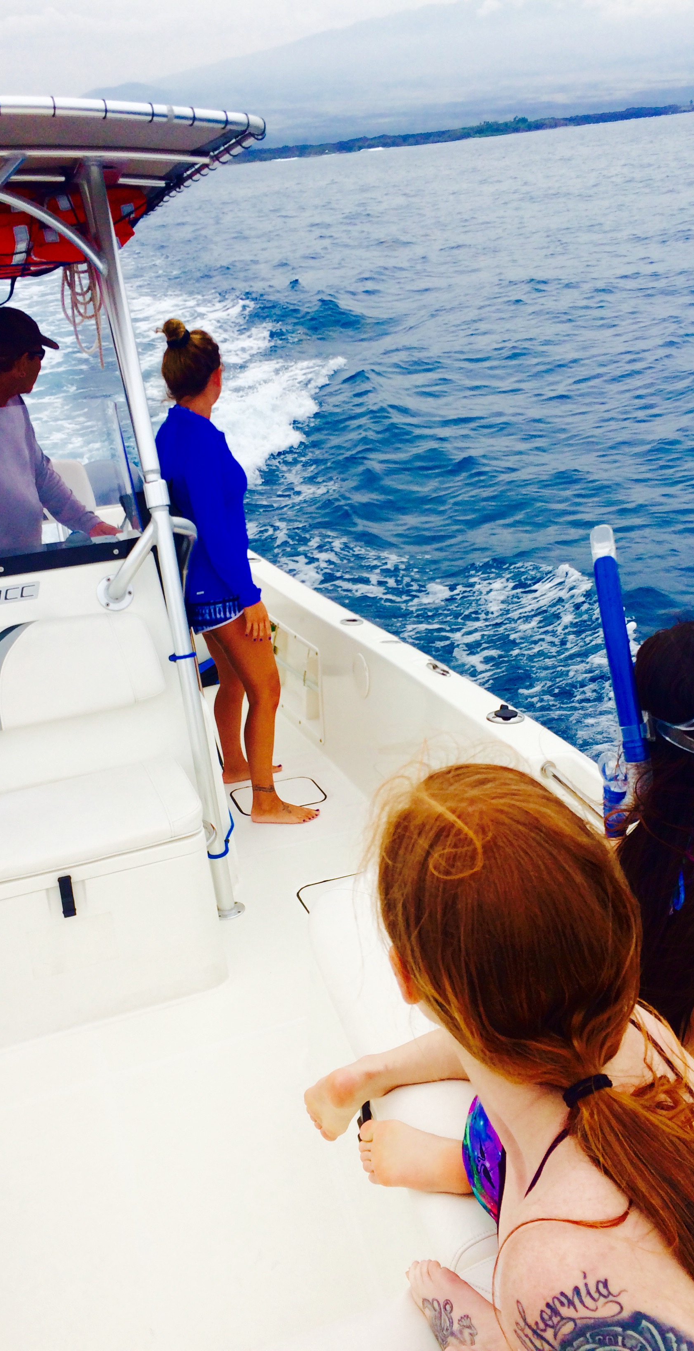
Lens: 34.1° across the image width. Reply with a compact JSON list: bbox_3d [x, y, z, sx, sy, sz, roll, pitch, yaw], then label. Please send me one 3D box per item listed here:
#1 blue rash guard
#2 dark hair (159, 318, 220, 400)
[{"bbox_3d":[-0.442,-0.535,3.600,0.310,0.640,0.400,-17,27,-22],"label":"blue rash guard"},{"bbox_3d":[-0.473,-0.947,3.390,0.175,0.250,0.200,9,33,35],"label":"dark hair"}]

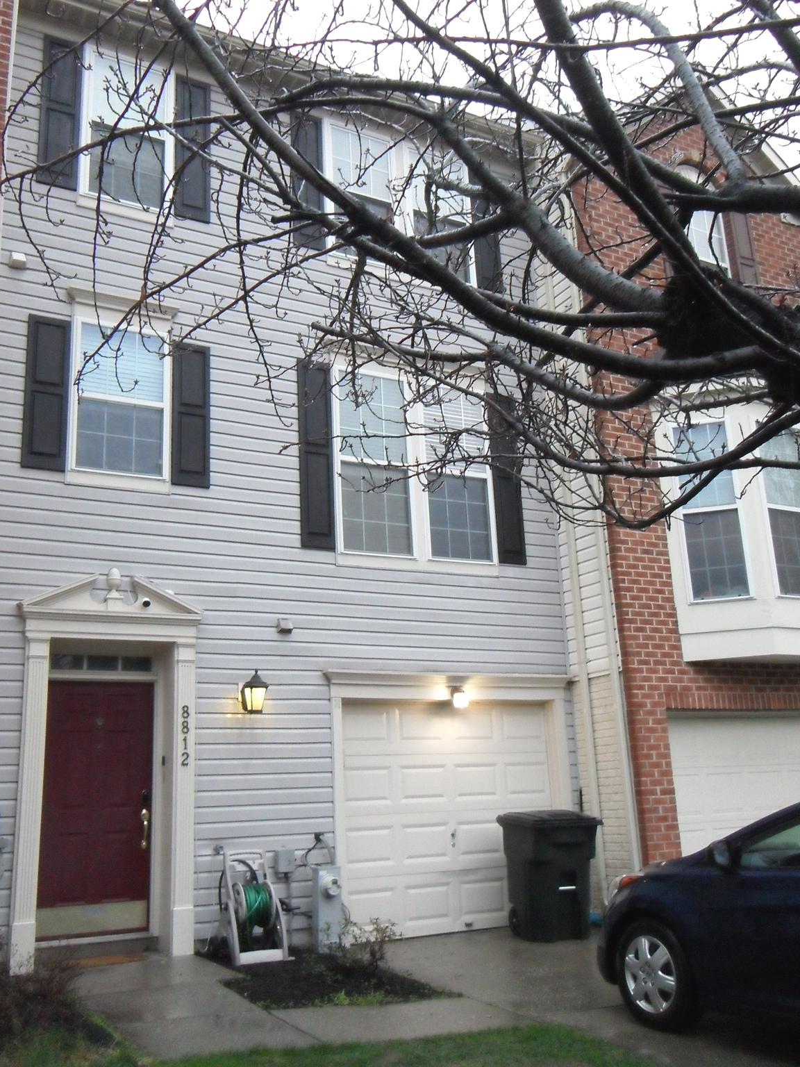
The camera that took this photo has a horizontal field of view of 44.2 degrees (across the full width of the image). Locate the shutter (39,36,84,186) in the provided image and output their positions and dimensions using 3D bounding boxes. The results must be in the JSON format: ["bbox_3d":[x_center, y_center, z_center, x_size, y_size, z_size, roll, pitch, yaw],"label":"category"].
[{"bbox_3d":[-3.092,-3.840,9.008,0.345,1.560,0.040,5,-16,-27],"label":"shutter"}]

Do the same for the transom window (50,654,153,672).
[{"bbox_3d":[-2.579,1.119,8.511,0.900,0.177,0.060,5,-16,-27],"label":"transom window"}]

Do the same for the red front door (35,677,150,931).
[{"bbox_3d":[-2.530,2.265,8.214,0.920,2.040,0.060,5,-16,-27],"label":"red front door"}]

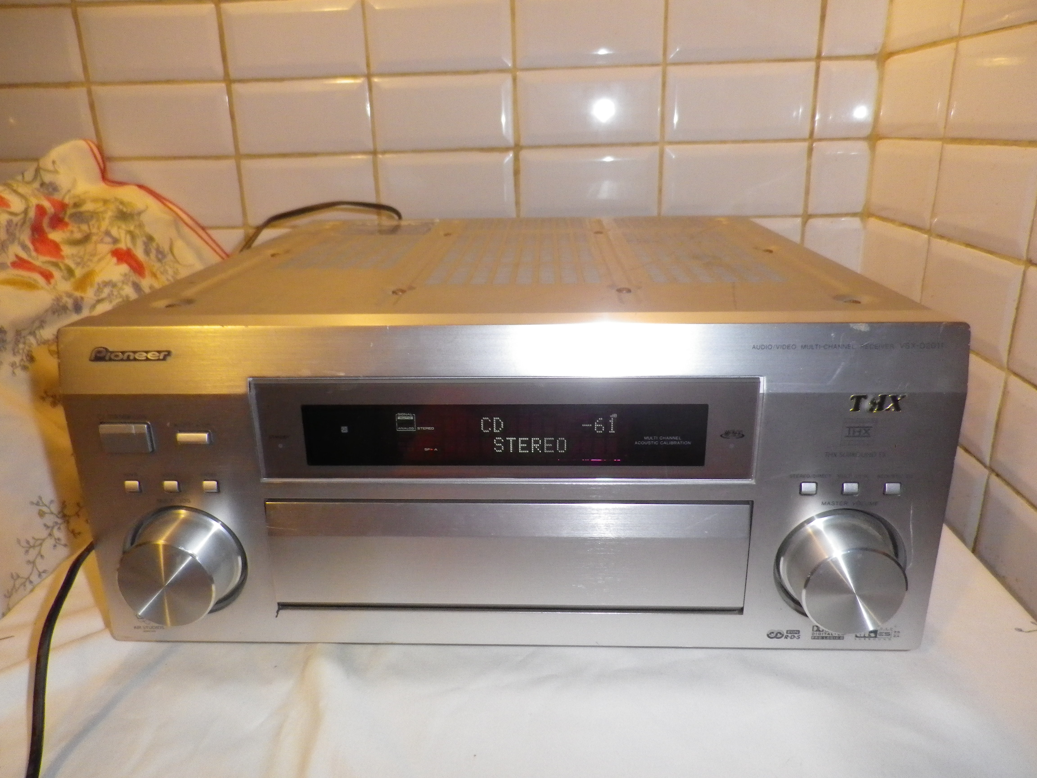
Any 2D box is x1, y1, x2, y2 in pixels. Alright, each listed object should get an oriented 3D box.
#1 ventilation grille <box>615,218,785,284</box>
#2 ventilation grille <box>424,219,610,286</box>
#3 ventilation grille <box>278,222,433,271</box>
[{"bbox_3d":[0.123,-0.112,0.575,0.076,0.010,0.306,0,20,2],"label":"ventilation grille"},{"bbox_3d":[0.002,-0.112,0.580,0.109,0.010,0.309,0,20,2],"label":"ventilation grille"},{"bbox_3d":[-0.119,-0.119,0.608,0.076,0.010,0.241,0,20,2],"label":"ventilation grille"}]

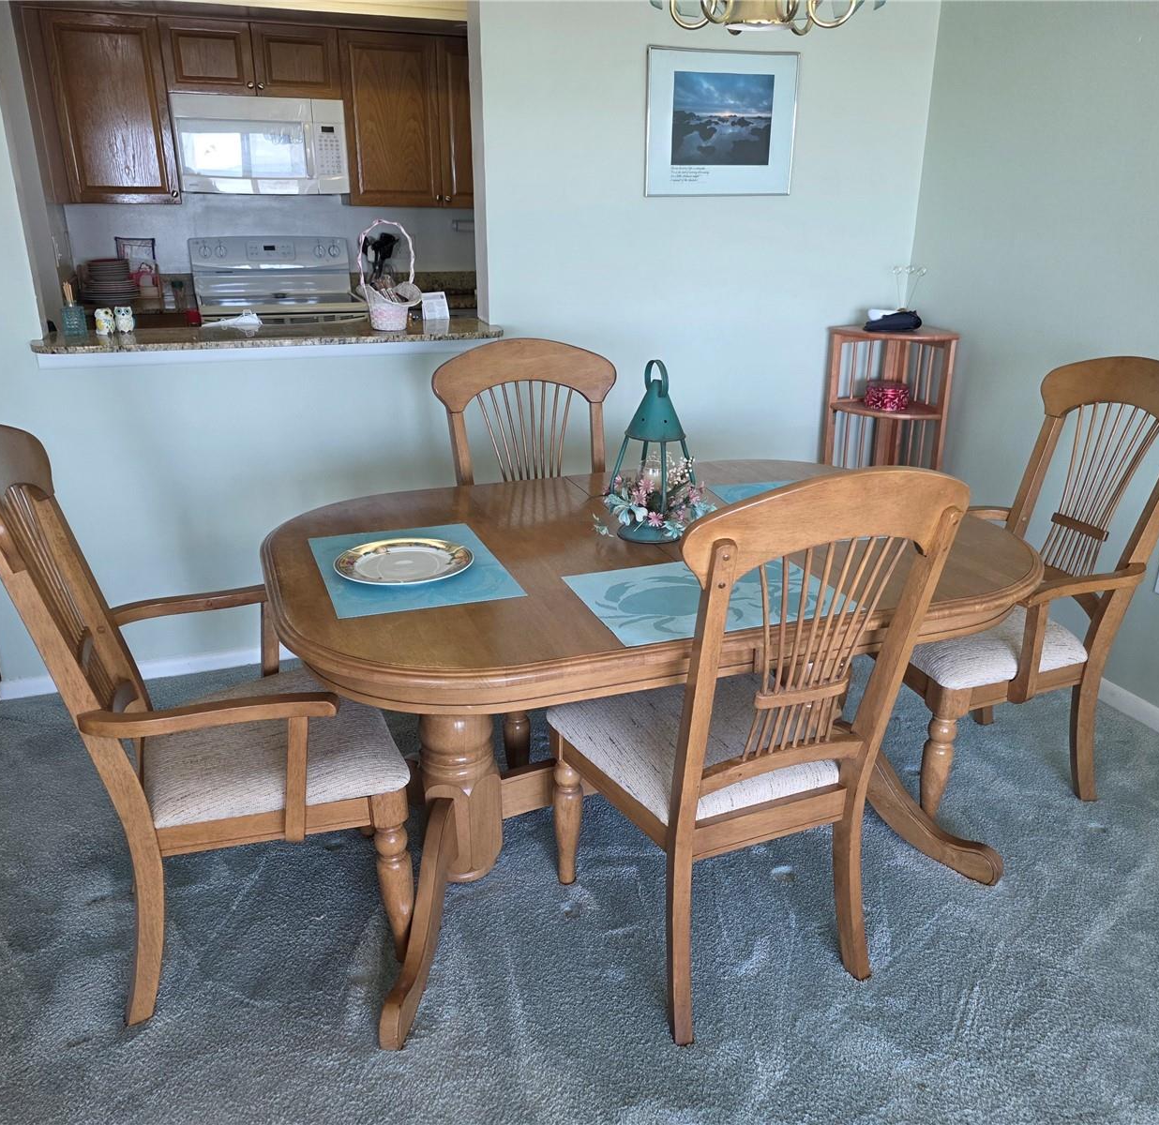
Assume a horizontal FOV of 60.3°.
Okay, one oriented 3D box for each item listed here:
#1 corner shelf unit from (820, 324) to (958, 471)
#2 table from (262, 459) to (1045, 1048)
[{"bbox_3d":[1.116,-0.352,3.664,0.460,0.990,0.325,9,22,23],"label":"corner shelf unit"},{"bbox_3d":[0.135,0.298,2.223,1.533,0.745,1.072,-7,21,-19],"label":"table"}]

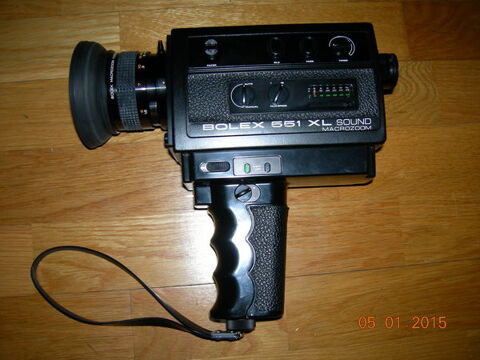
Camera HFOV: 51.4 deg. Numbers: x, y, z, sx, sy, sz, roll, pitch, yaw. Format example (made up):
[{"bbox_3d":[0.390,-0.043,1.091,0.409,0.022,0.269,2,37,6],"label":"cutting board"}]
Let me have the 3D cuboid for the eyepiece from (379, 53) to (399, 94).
[{"bbox_3d":[0.129,-0.092,0.431,0.018,0.034,0.034,-2,83,-5],"label":"eyepiece"}]

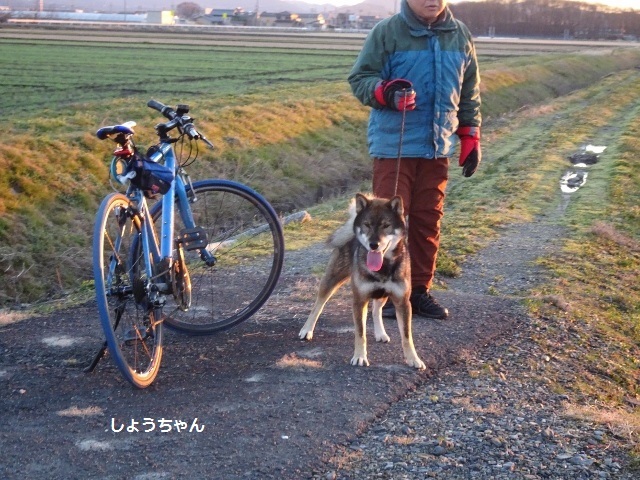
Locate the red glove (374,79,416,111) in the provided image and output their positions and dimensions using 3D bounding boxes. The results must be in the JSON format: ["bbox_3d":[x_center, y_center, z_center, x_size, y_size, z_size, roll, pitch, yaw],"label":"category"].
[{"bbox_3d":[0.329,-0.634,5.880,0.185,0.135,0.125,-1,10,-15],"label":"red glove"}]

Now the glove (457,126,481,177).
[{"bbox_3d":[0.671,-0.400,6.100,0.110,0.230,0.110,-1,10,-10],"label":"glove"}]

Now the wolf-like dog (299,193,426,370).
[{"bbox_3d":[0.194,0.134,5.345,0.340,0.690,0.760,-2,10,-20],"label":"wolf-like dog"}]

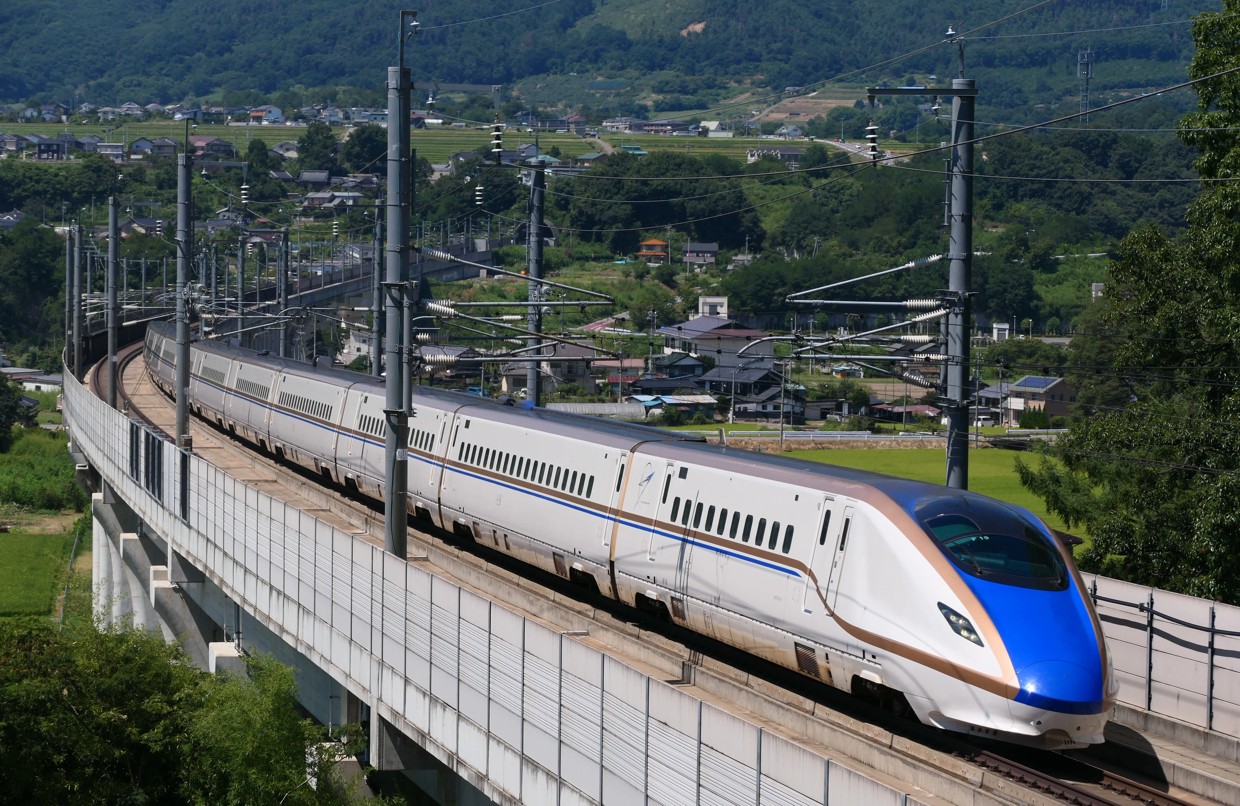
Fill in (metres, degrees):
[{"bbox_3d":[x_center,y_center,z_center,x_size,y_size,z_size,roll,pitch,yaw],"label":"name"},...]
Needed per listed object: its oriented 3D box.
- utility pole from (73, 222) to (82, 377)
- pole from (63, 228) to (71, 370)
[{"bbox_3d":[-26.726,-3.902,214.094,0.370,9.689,0.370,0,3,-8],"label":"utility pole"},{"bbox_3d":[-32.447,-5.234,255.258,0.350,10.047,0.350,0,3,-8],"label":"pole"}]

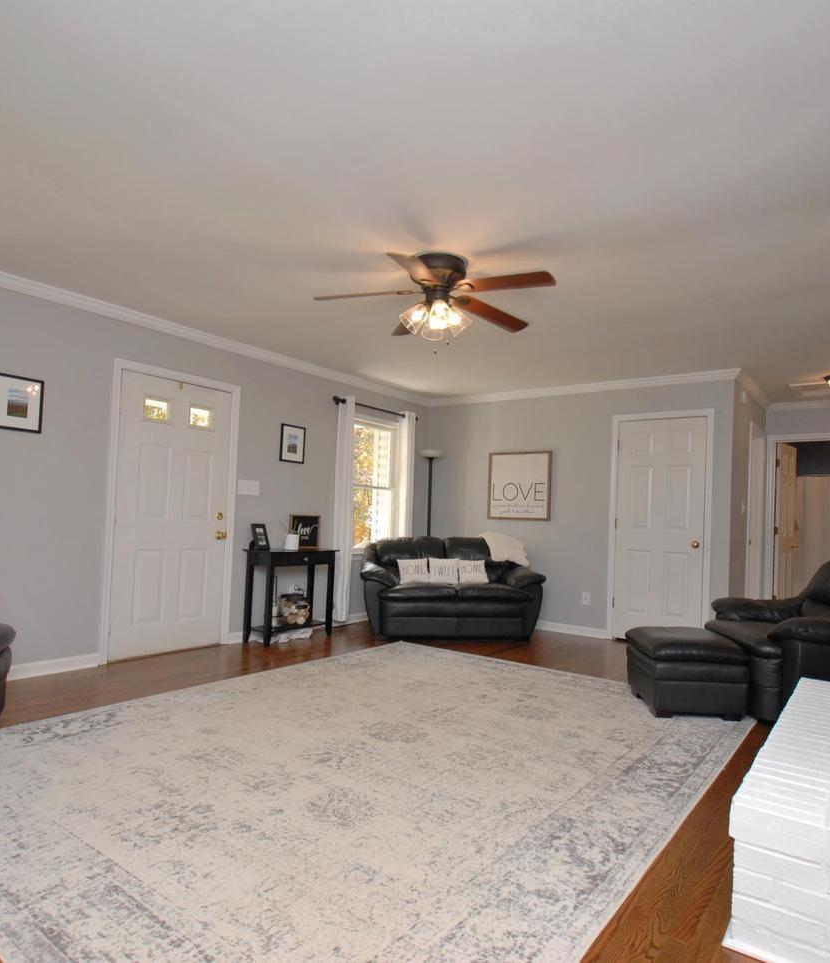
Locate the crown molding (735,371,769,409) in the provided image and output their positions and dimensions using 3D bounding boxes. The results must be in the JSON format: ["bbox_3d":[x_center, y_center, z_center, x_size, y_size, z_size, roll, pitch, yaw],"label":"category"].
[{"bbox_3d":[3.275,-0.845,5.773,0.065,0.074,1.900,0,-4,38],"label":"crown molding"}]

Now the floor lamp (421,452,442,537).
[{"bbox_3d":[0.157,0.567,6.616,0.280,1.811,0.280,0,-4,38],"label":"floor lamp"}]

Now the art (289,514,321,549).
[{"bbox_3d":[-0.958,0.447,5.256,0.040,0.305,0.315,0,-4,38],"label":"art"}]

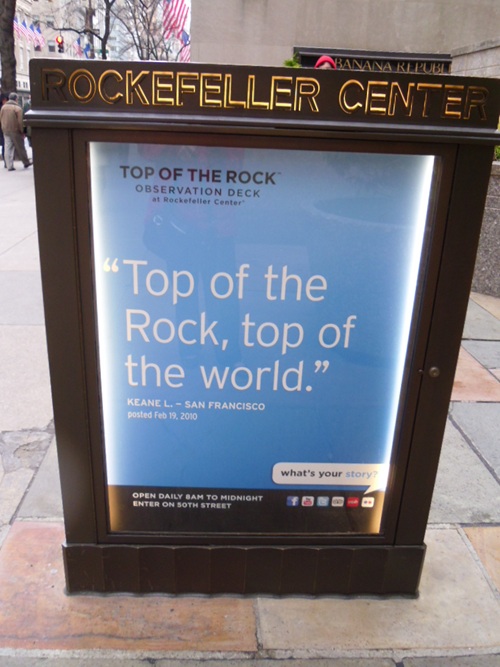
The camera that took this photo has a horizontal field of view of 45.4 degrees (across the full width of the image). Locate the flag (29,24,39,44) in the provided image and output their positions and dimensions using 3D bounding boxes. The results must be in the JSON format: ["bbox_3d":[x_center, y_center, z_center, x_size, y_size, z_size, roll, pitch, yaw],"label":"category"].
[{"bbox_3d":[-30.609,-42.229,84.628,1.350,3.070,0.600,2,20,-2],"label":"flag"}]

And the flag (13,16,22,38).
[{"bbox_3d":[-30.930,-40.675,79.447,1.260,2.940,0.600,2,20,-2],"label":"flag"}]

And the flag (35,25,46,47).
[{"bbox_3d":[-30.657,-43.513,87.496,1.460,3.460,0.600,2,20,-2],"label":"flag"}]

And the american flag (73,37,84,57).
[{"bbox_3d":[-31.177,-52.128,108.564,1.900,3.490,0.600,2,20,-2],"label":"american flag"}]

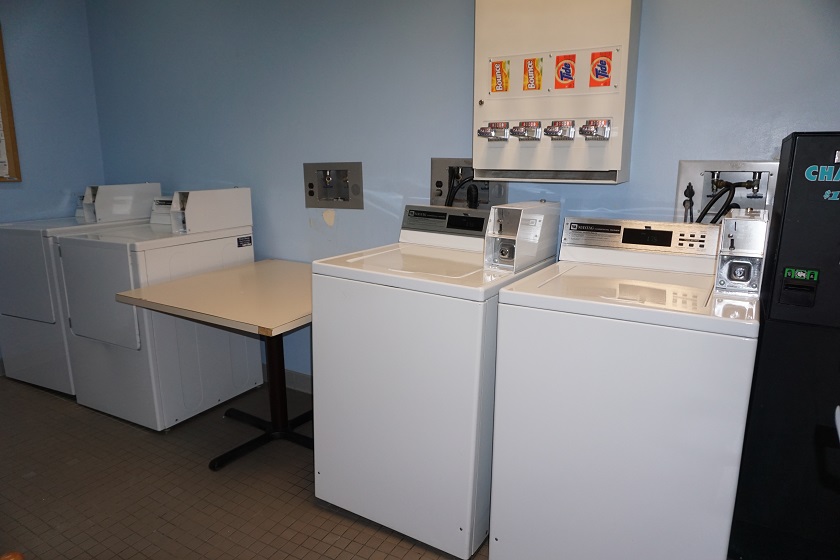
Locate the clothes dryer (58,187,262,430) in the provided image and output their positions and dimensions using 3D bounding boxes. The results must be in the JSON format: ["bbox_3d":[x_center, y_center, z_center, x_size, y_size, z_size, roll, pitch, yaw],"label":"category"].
[{"bbox_3d":[-1.376,0.088,3.012,0.685,1.120,0.690,6,14,29],"label":"clothes dryer"}]

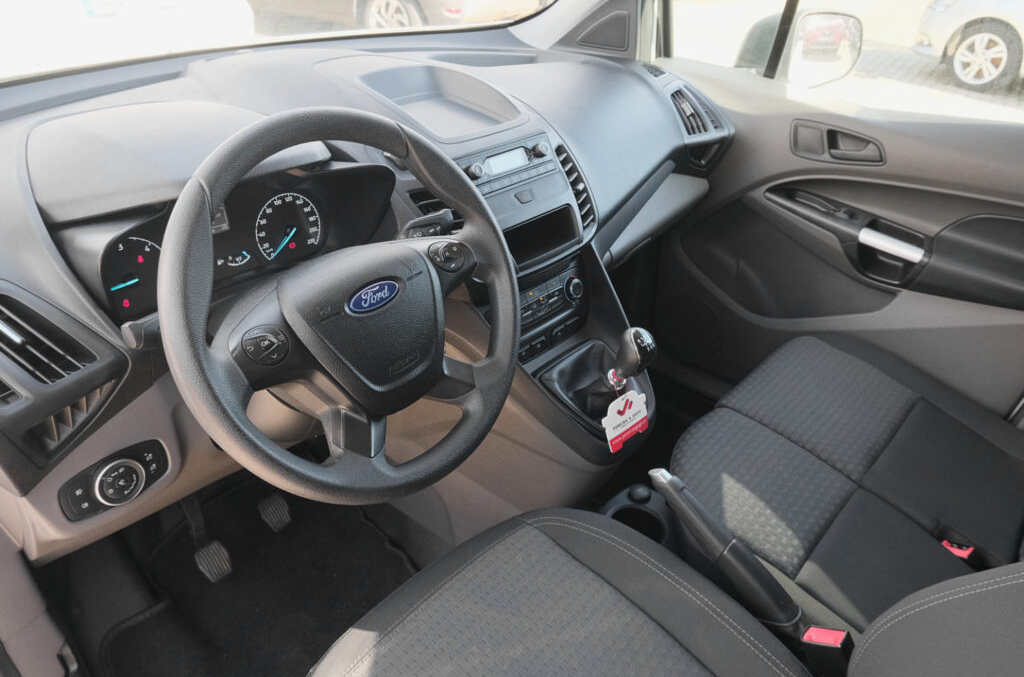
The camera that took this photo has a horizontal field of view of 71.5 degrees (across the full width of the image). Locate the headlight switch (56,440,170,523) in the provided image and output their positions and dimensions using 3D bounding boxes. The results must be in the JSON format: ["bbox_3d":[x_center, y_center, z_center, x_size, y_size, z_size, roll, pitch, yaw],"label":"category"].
[{"bbox_3d":[-0.446,0.157,0.800,0.035,0.061,0.117,14,32,39],"label":"headlight switch"}]

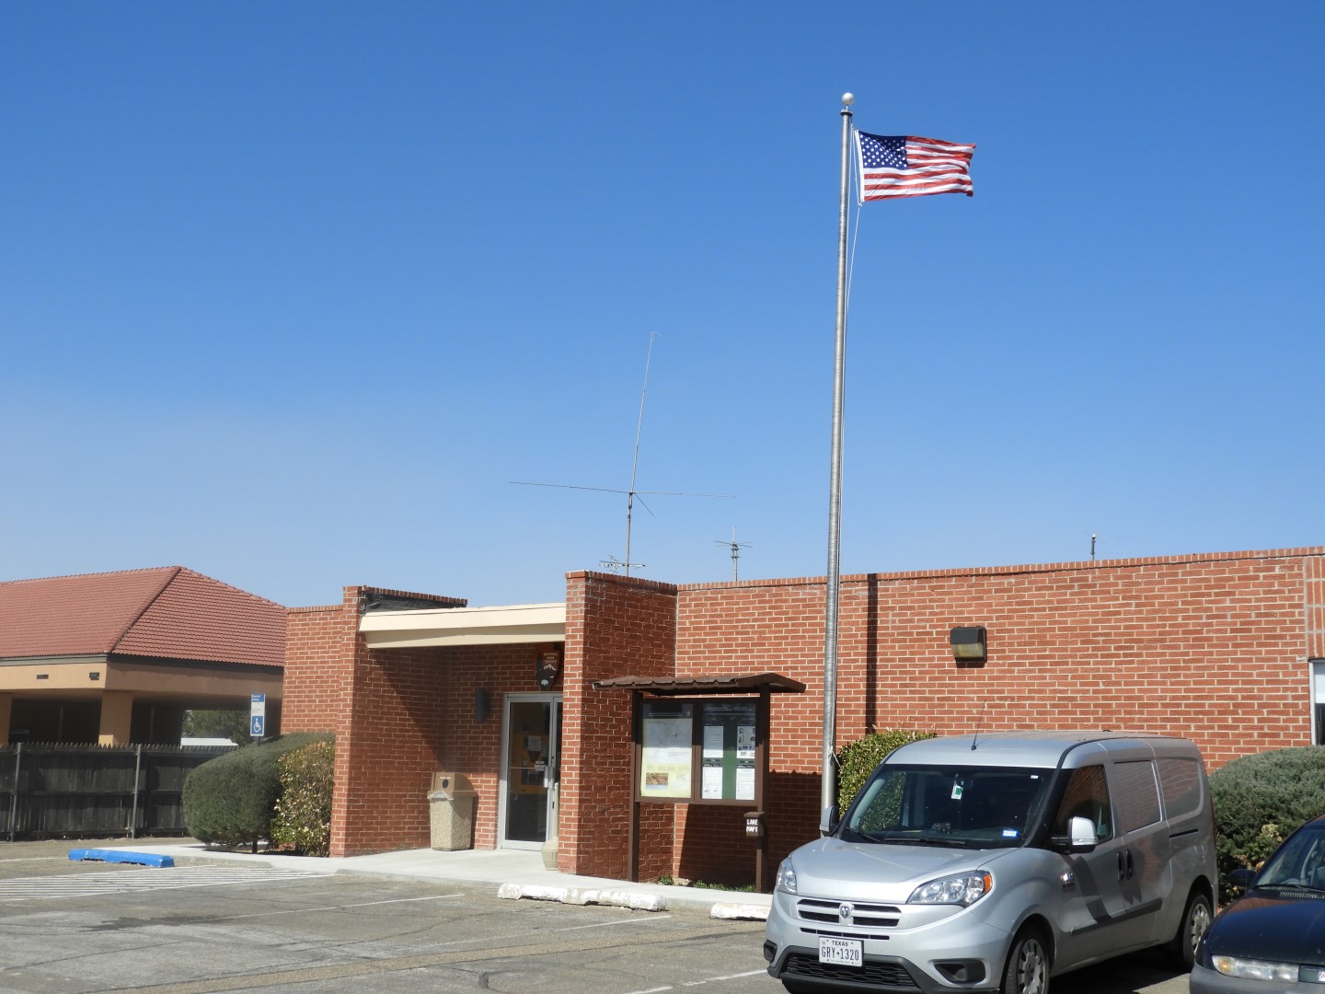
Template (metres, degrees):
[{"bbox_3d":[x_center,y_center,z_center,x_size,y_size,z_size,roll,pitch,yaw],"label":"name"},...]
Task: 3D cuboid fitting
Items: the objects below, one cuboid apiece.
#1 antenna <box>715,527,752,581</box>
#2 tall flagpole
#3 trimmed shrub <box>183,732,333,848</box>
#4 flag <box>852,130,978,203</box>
[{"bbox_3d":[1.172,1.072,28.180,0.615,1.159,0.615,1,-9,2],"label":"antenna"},{"bbox_3d":[2.089,-0.236,20.567,0.151,9.601,0.151,-4,-10,39],"label":"tall flagpole"},{"bbox_3d":[-6.111,4.507,26.630,2.570,1.714,1.663,-6,-11,38],"label":"trimmed shrub"},{"bbox_3d":[3.114,-4.025,21.187,1.504,0.891,0.283,2,-9,-4],"label":"flag"}]

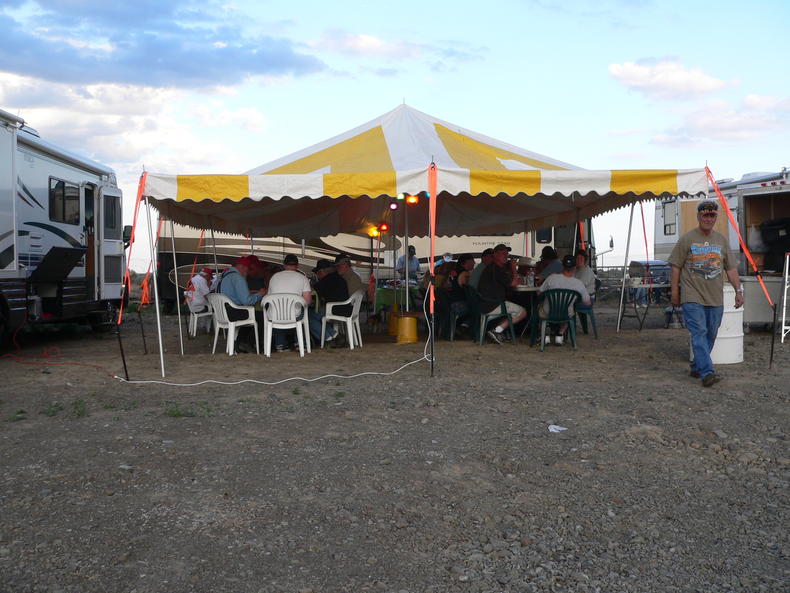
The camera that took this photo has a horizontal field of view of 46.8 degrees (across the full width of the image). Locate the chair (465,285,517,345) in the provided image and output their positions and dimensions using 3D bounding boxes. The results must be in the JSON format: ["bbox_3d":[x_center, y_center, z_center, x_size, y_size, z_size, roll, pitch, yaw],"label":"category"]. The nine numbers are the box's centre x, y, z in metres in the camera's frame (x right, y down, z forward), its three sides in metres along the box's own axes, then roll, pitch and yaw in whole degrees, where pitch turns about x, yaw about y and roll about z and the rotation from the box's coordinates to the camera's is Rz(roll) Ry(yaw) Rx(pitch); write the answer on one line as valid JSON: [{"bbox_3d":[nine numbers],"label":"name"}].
[{"bbox_3d":[1.318,0.267,12.600,0.570,0.820,0.570,0,1,-17],"label":"chair"}]

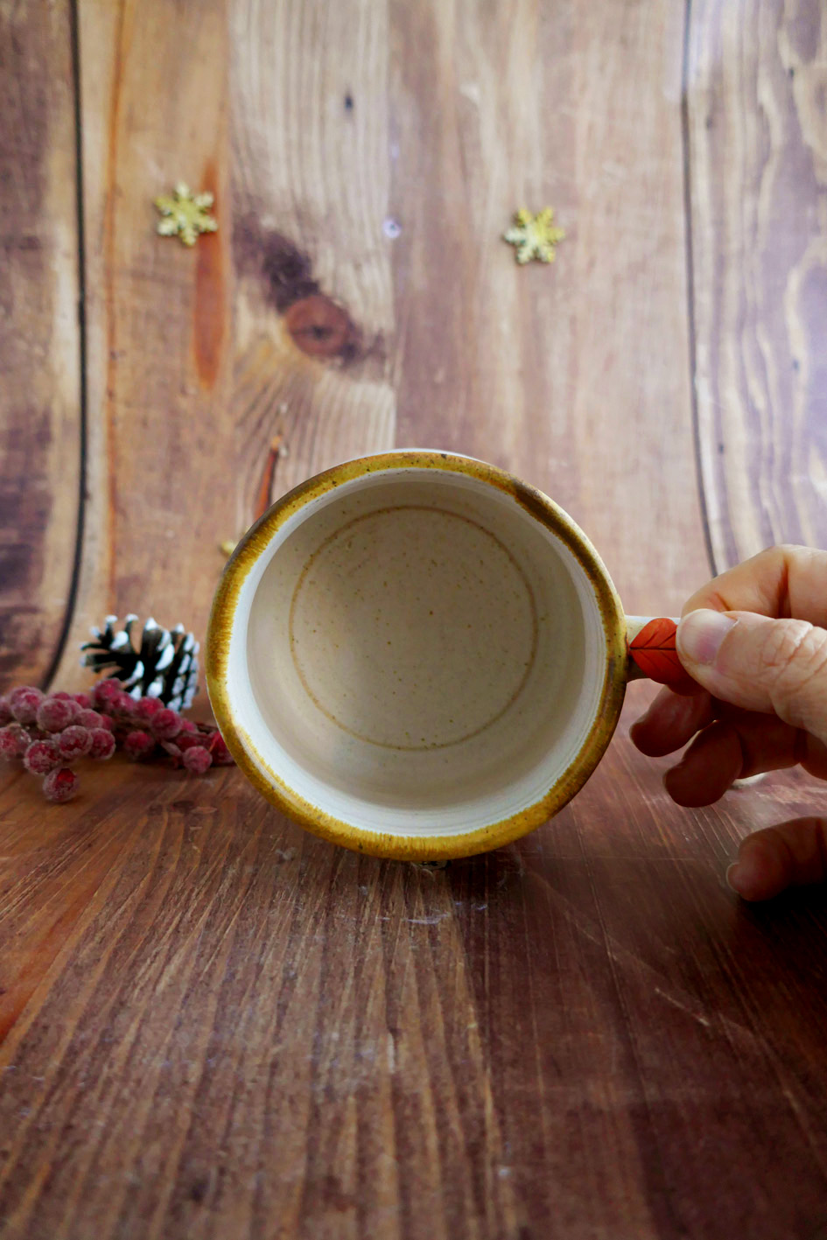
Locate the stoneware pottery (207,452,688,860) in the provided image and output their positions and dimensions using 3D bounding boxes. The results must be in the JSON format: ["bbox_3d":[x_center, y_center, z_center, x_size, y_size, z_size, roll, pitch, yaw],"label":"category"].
[{"bbox_3d":[0.015,0.005,0.215,0.113,0.086,0.082,-1,5,0],"label":"stoneware pottery"}]

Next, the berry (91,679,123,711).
[{"bbox_3d":[-0.089,0.022,0.251,0.009,0.009,0.009,-1,10,0],"label":"berry"}]

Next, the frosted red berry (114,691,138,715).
[{"bbox_3d":[-0.085,0.025,0.255,0.008,0.008,0.008,-1,10,0],"label":"frosted red berry"}]

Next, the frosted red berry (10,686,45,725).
[{"bbox_3d":[-0.107,0.024,0.239,0.010,0.010,0.010,0,10,0],"label":"frosted red berry"}]

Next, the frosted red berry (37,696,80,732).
[{"bbox_3d":[-0.099,0.026,0.238,0.009,0.009,0.009,0,10,0],"label":"frosted red berry"}]

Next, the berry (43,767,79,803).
[{"bbox_3d":[-0.085,0.040,0.208,0.009,0.009,0.009,-1,10,0],"label":"berry"}]

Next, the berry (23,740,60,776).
[{"bbox_3d":[-0.091,0.034,0.211,0.009,0.009,0.009,-1,10,0],"label":"berry"}]

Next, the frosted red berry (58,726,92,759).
[{"bbox_3d":[-0.093,0.034,0.236,0.009,0.009,0.009,0,10,0],"label":"frosted red berry"}]

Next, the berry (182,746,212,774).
[{"bbox_3d":[-0.064,0.041,0.255,0.009,0.009,0.009,0,10,0],"label":"berry"}]

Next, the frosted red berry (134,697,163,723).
[{"bbox_3d":[-0.080,0.028,0.260,0.009,0.009,0.009,0,10,0],"label":"frosted red berry"}]

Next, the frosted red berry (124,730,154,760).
[{"bbox_3d":[-0.082,0.037,0.257,0.009,0.009,0.009,0,10,0],"label":"frosted red berry"}]

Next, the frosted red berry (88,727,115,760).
[{"bbox_3d":[-0.086,0.034,0.237,0.009,0.009,0.009,-1,10,0],"label":"frosted red berry"}]

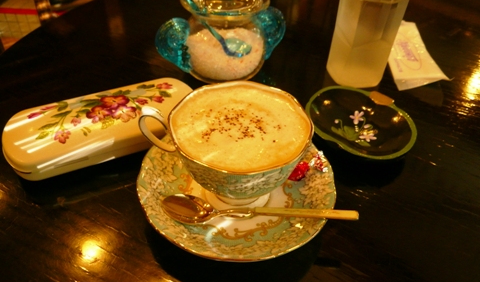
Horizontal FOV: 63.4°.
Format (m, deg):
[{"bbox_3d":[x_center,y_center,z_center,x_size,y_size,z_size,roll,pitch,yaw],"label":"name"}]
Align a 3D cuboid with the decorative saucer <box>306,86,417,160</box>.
[{"bbox_3d":[0.108,-0.015,0.354,0.099,0.017,0.092,34,51,29],"label":"decorative saucer"}]

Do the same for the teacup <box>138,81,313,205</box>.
[{"bbox_3d":[-0.011,0.010,0.280,0.118,0.067,0.096,2,43,-1],"label":"teacup"}]

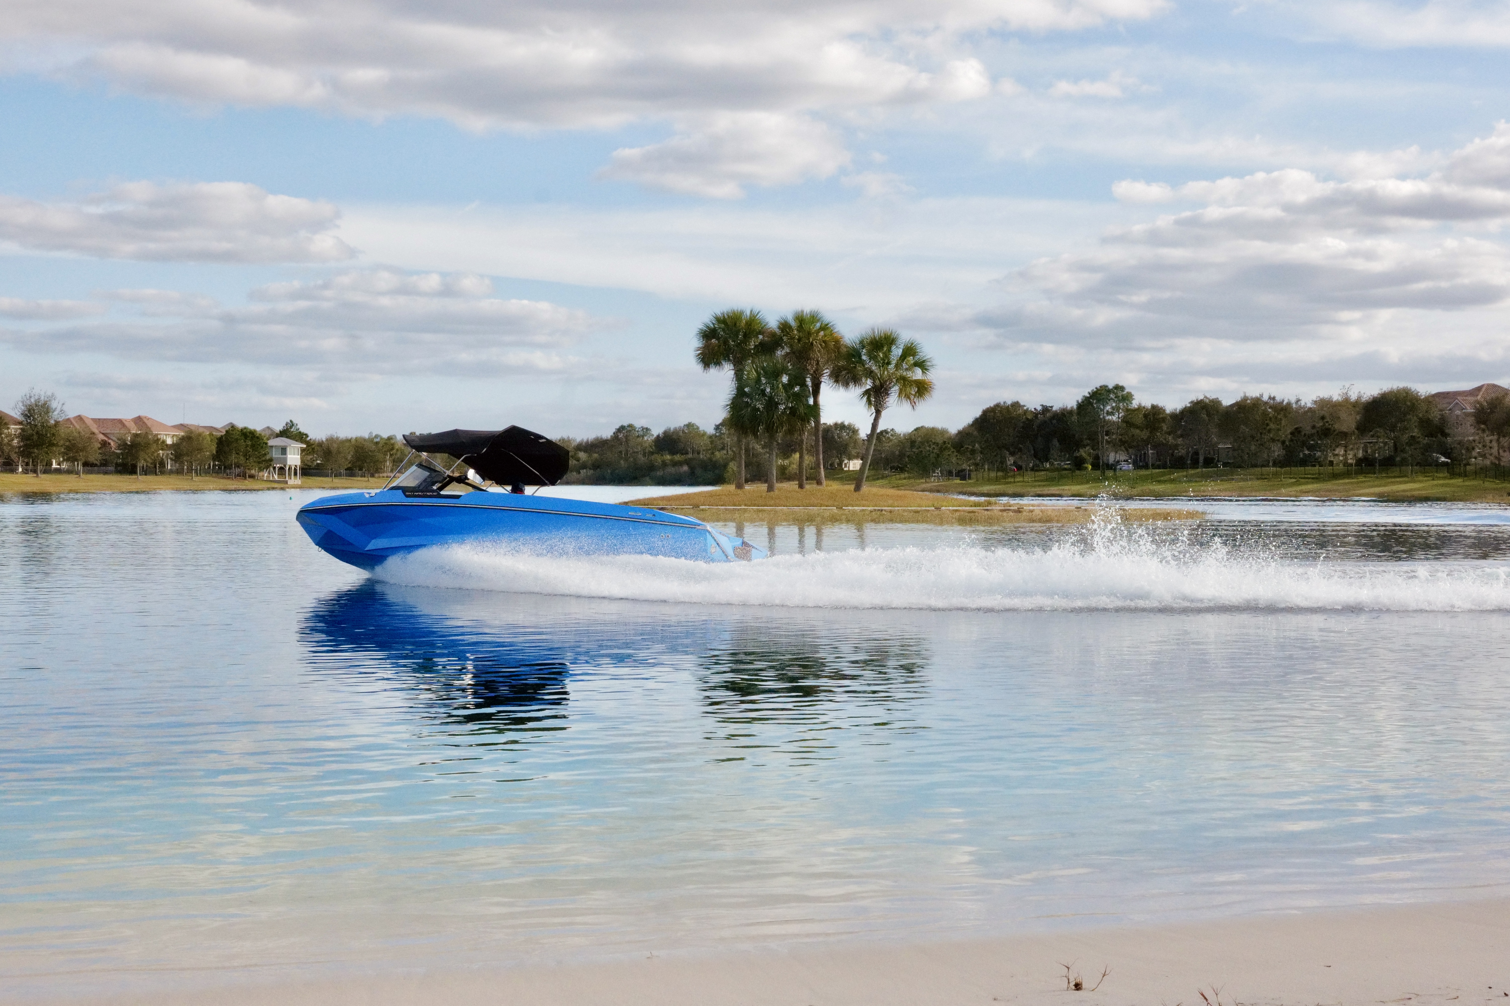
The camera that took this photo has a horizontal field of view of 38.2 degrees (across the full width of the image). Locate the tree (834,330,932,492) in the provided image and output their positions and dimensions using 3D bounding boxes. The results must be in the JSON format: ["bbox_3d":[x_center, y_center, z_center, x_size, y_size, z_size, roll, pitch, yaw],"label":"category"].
[{"bbox_3d":[5.012,-3.611,85.000,3.960,6.330,3.880,0,1,0],"label":"tree"}]

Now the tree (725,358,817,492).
[{"bbox_3d":[0.636,-3.046,84.000,3.370,5.220,3.310,0,1,0],"label":"tree"}]

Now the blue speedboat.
[{"bbox_3d":[-3.217,0.034,31.300,6.700,2.200,2.400,3,1,3],"label":"blue speedboat"}]

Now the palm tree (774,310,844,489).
[{"bbox_3d":[2.215,-4.238,89.000,2.910,7.250,2.850,0,1,0],"label":"palm tree"}]

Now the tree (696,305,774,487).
[{"bbox_3d":[-0.729,-4.143,87.000,3.170,7.180,3.100,0,1,0],"label":"tree"}]

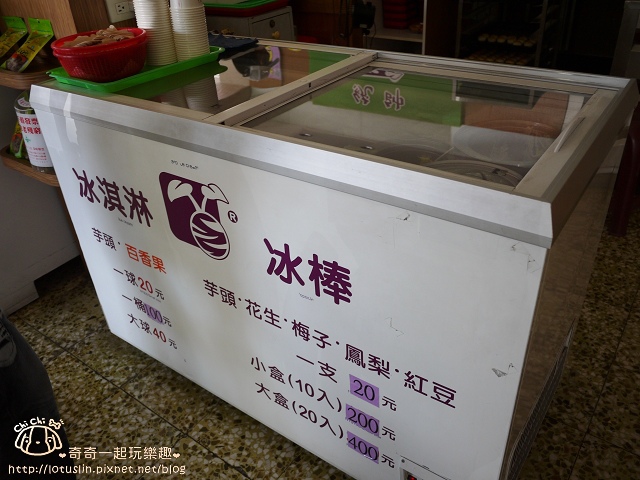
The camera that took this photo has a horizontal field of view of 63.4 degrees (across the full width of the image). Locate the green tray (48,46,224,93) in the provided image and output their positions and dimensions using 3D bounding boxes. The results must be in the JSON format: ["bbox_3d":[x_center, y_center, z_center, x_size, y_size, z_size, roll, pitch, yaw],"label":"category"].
[{"bbox_3d":[-0.474,-0.450,1.340,0.265,0.030,0.395,20,40,33],"label":"green tray"}]

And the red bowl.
[{"bbox_3d":[-0.535,-0.454,1.291,0.225,0.091,0.225,-3,33,2],"label":"red bowl"}]

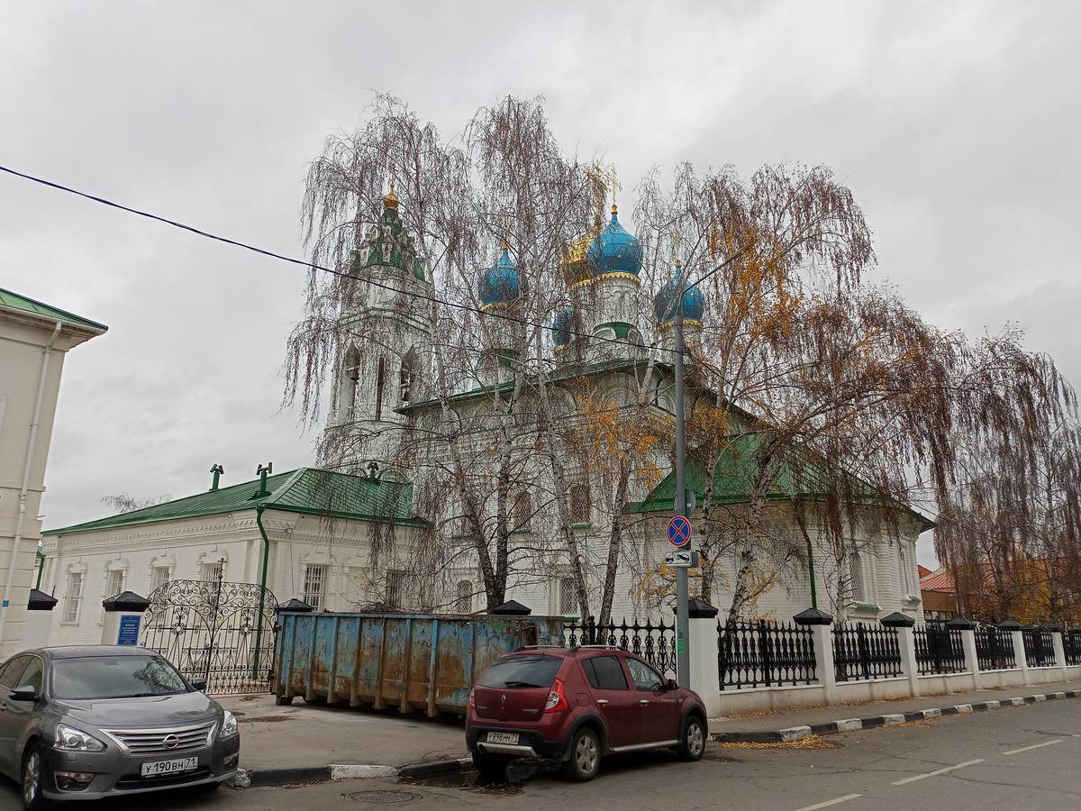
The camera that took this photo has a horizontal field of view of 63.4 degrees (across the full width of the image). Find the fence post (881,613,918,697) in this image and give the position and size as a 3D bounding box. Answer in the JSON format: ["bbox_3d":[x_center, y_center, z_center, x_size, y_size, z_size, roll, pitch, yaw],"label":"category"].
[{"bbox_3d":[9.164,6.324,22.278,0.623,2.040,0.623,-12,-19,43],"label":"fence post"}]

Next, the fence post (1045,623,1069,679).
[{"bbox_3d":[18.609,8.912,31.685,0.623,2.040,0.623,-12,-19,43],"label":"fence post"}]

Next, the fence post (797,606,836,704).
[{"bbox_3d":[6.016,5.461,19.142,0.623,2.040,0.623,-12,-19,43],"label":"fence post"}]

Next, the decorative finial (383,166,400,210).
[{"bbox_3d":[-9.225,-13.447,54.242,1.100,3.000,1.100,1,-14,0],"label":"decorative finial"}]

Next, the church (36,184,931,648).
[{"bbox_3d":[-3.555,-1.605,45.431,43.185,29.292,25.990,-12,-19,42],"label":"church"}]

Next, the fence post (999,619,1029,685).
[{"bbox_3d":[15.460,8.049,28.549,0.623,2.040,0.623,-12,-19,43],"label":"fence post"}]

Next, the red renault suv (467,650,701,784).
[{"bbox_3d":[0.824,4.178,12.228,1.800,1.570,4.030,-10,-18,39],"label":"red renault suv"}]

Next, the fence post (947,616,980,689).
[{"bbox_3d":[12.312,7.186,25.414,0.623,2.040,0.623,-12,-19,43],"label":"fence post"}]

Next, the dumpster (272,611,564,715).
[{"bbox_3d":[-2.267,4.549,15.386,5.270,1.657,2.150,-11,-19,41],"label":"dumpster"}]

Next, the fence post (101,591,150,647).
[{"bbox_3d":[-7.903,4.536,16.455,0.650,2.020,0.650,-12,-19,43],"label":"fence post"}]

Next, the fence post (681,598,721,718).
[{"bbox_3d":[2.916,4.612,16.055,0.623,2.040,0.623,-12,-19,43],"label":"fence post"}]

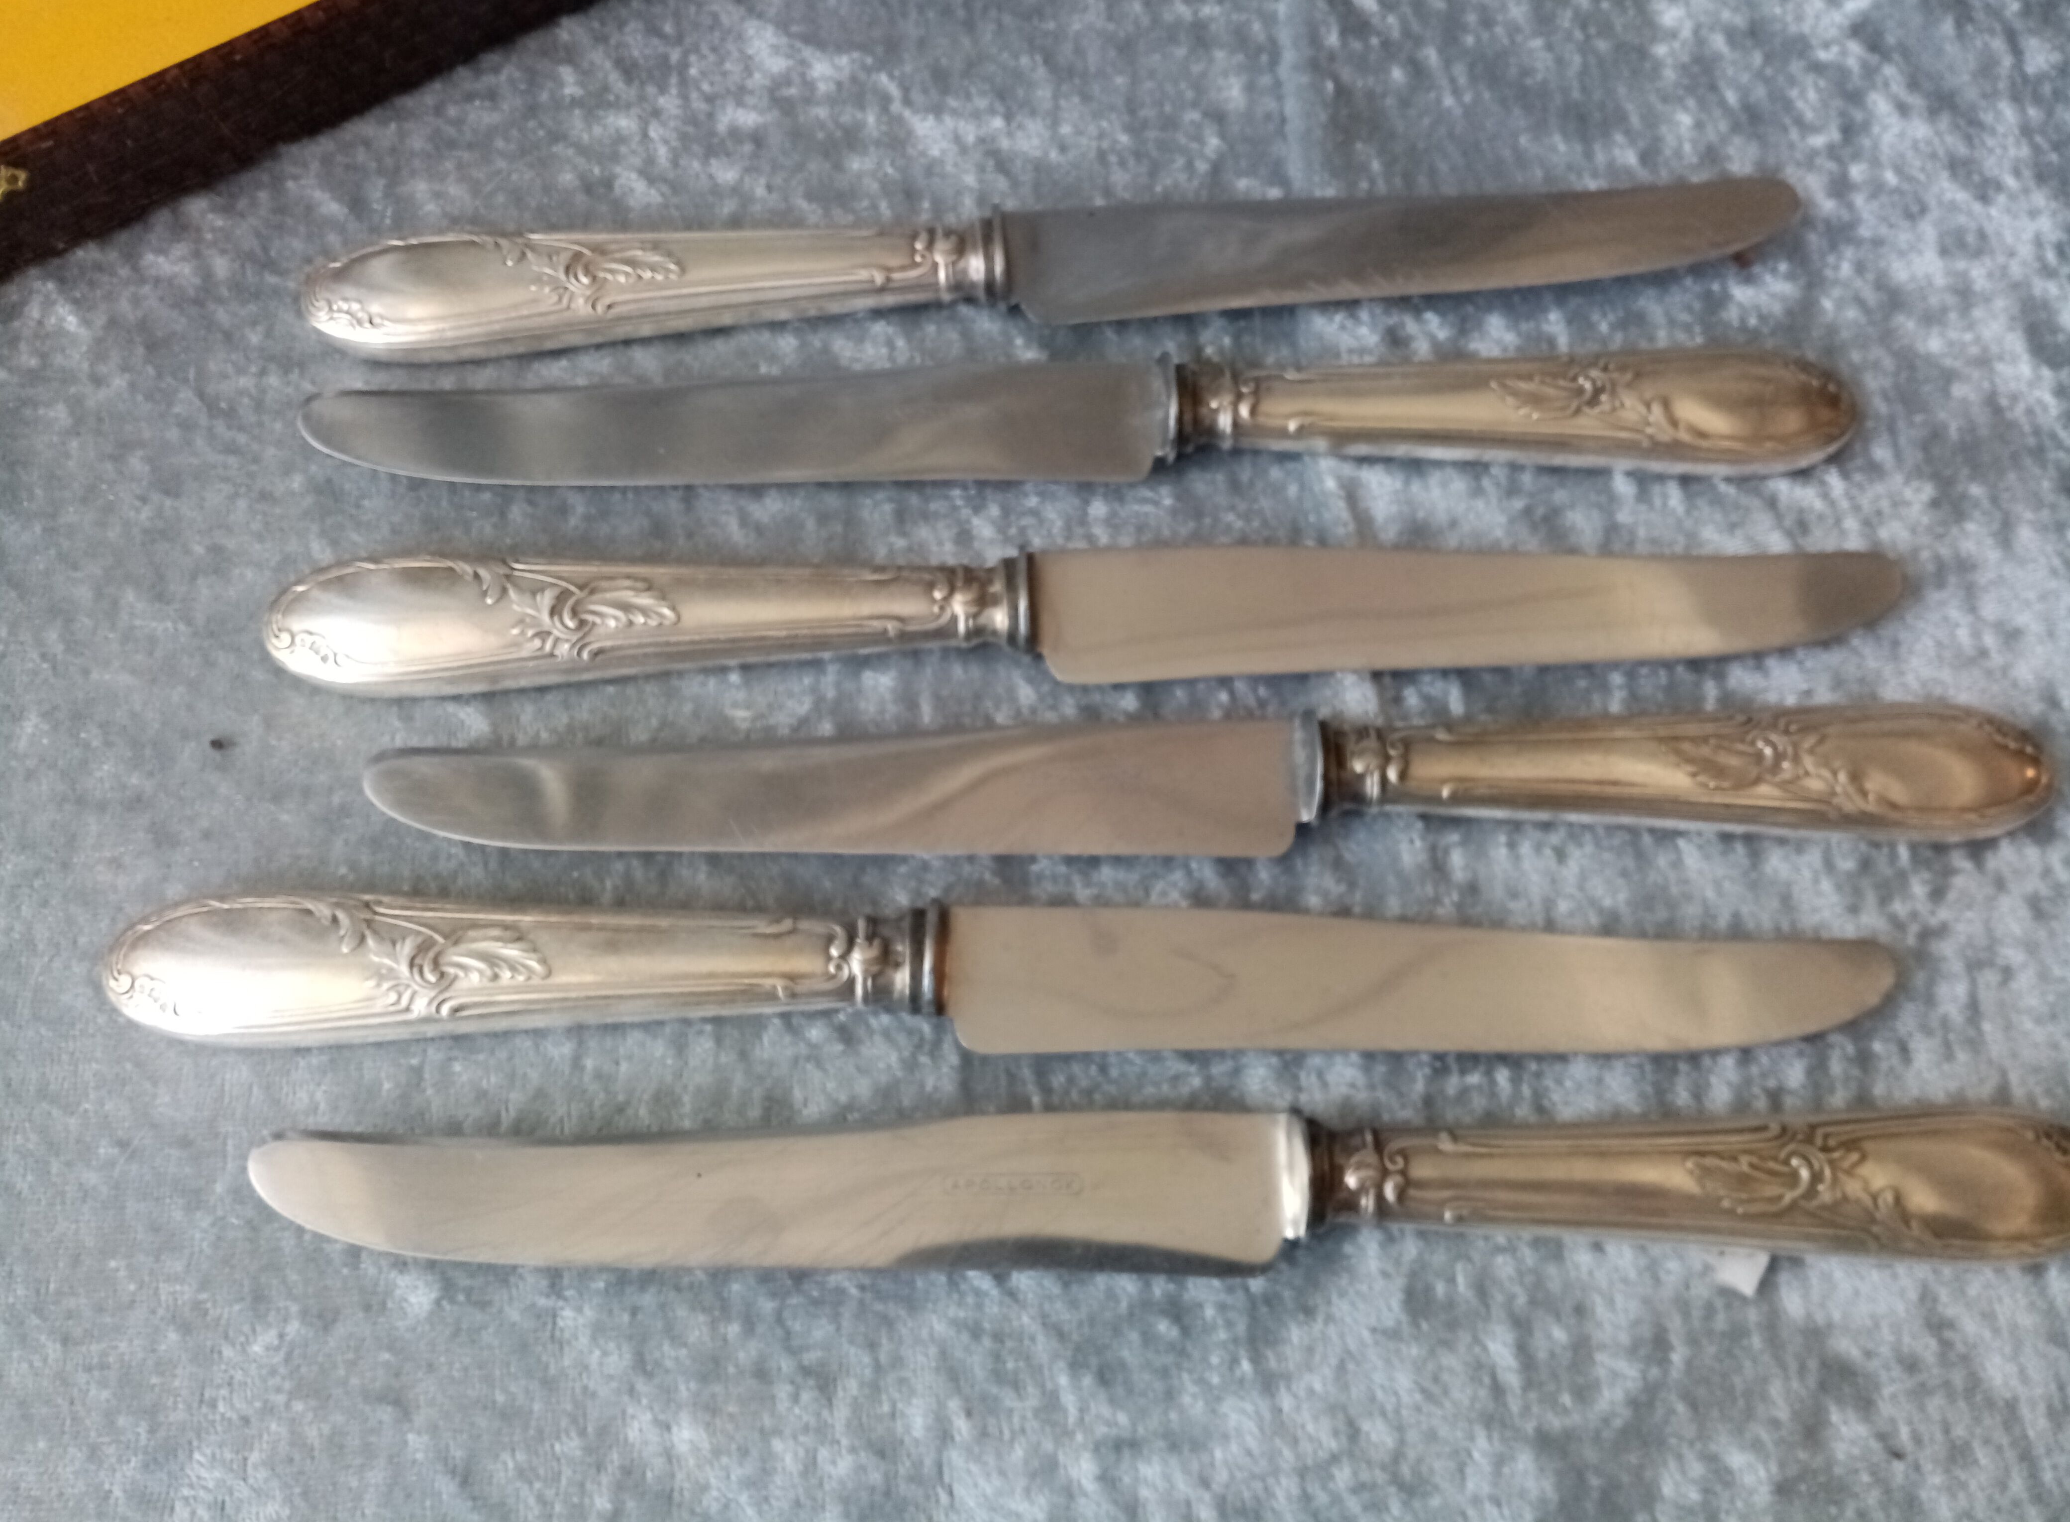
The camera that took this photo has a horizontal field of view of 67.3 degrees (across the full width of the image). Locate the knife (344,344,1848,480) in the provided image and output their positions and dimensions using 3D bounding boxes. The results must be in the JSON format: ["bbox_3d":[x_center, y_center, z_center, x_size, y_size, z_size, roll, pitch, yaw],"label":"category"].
[{"bbox_3d":[0.010,-0.054,0.243,0.244,0.014,0.022,-1,70,-3],"label":"knife"}]

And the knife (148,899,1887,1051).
[{"bbox_3d":[-0.002,0.029,0.212,0.244,0.014,0.022,1,70,-2],"label":"knife"}]

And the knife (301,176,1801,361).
[{"bbox_3d":[0.008,-0.081,0.252,0.244,0.014,0.022,-4,70,-4],"label":"knife"}]

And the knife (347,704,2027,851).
[{"bbox_3d":[0.028,0.003,0.223,0.244,0.014,0.022,-1,70,-3],"label":"knife"}]

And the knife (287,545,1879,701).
[{"bbox_3d":[0.011,-0.022,0.231,0.244,0.014,0.022,-1,70,-3],"label":"knife"}]

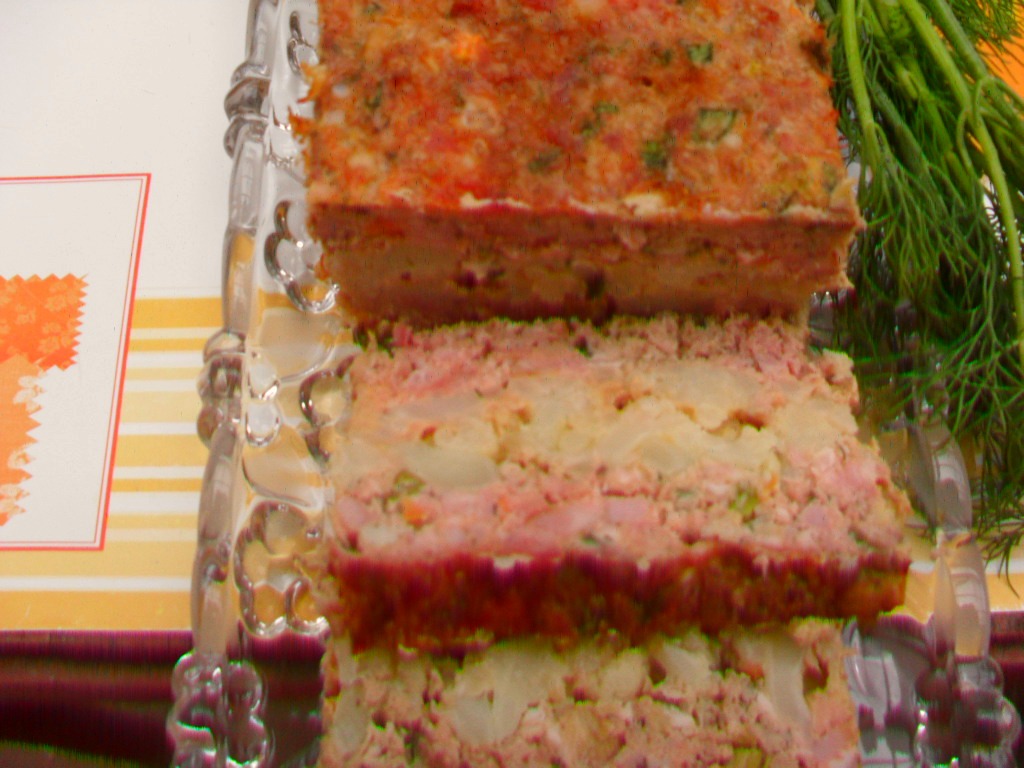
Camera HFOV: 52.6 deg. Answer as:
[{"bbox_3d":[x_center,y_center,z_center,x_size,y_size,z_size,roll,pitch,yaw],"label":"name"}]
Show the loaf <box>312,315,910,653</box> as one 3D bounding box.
[{"bbox_3d":[0.021,0.019,0.218,0.109,0.026,0.056,0,47,-2],"label":"loaf"}]

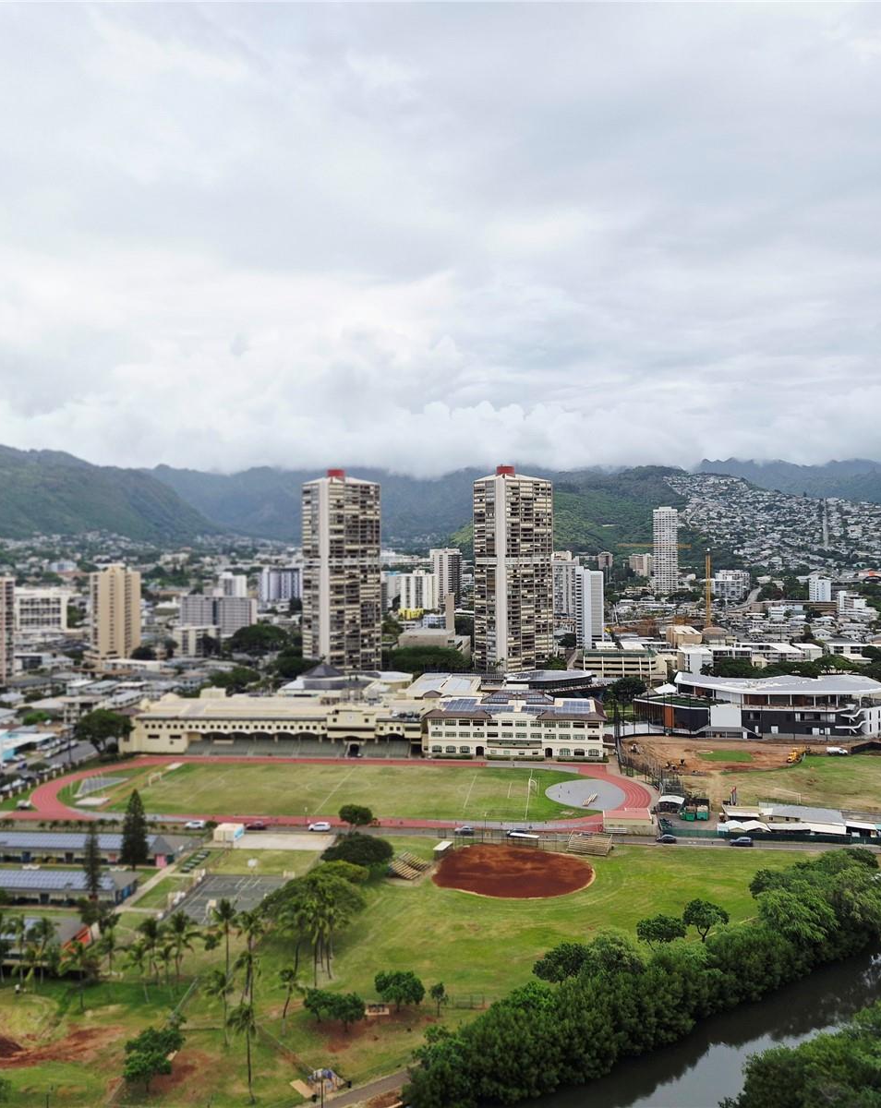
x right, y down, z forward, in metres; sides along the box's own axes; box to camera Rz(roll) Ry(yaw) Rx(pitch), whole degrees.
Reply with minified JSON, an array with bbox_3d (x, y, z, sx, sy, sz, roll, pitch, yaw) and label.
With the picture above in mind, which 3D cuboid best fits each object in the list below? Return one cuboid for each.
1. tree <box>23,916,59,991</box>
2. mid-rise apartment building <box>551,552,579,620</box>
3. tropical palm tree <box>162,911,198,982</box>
[{"bbox_3d":[-60.976,60.844,150.102,5.470,11.030,5.470,0,0,6],"label":"tree"},{"bbox_3d":[115.450,31.120,905.000,25.000,65.440,18.000,0,0,-15],"label":"mid-rise apartment building"},{"bbox_3d":[-40.279,60.685,151.580,5.520,11.050,5.520,0,0,6],"label":"tropical palm tree"}]

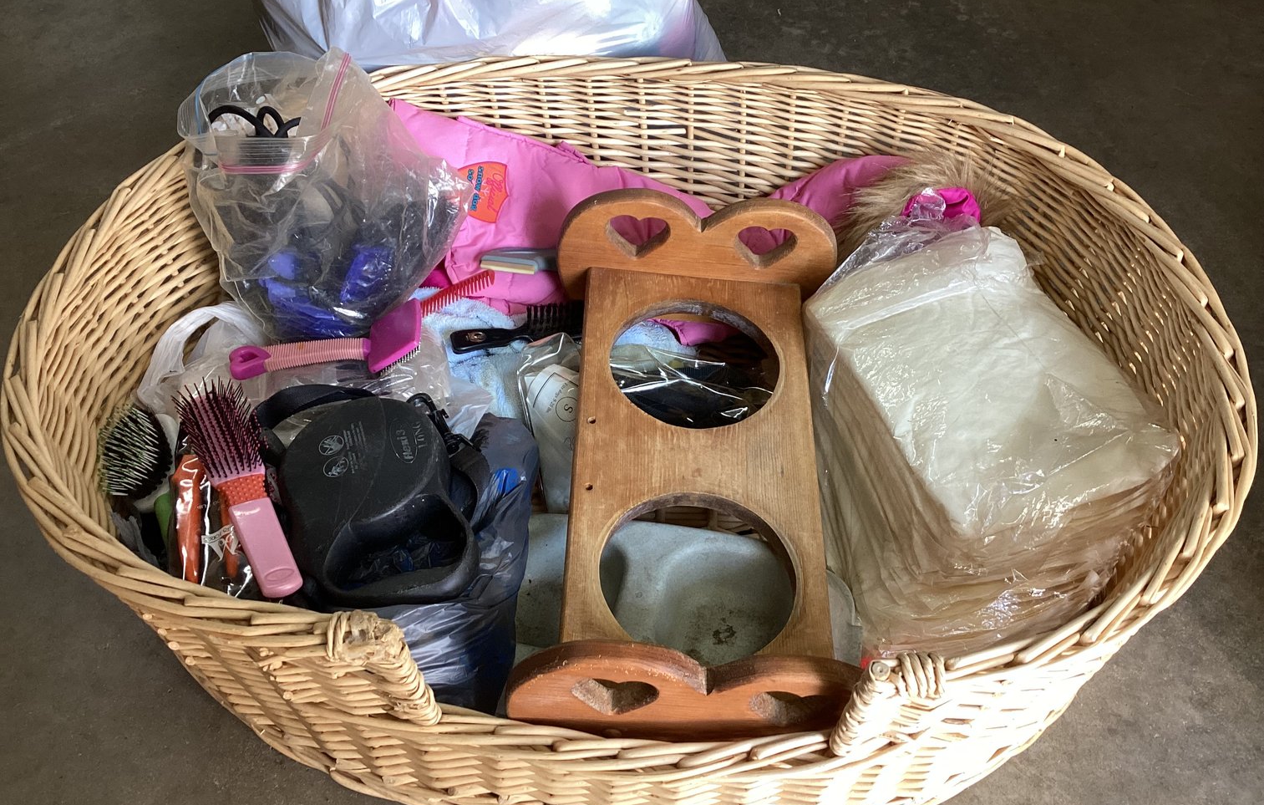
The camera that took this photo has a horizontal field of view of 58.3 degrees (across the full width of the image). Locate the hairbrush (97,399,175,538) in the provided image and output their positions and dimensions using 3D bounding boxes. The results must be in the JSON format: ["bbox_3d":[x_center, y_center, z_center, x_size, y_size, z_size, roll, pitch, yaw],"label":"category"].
[{"bbox_3d":[-0.411,0.072,0.956,0.055,0.180,0.065,-4,29,-4],"label":"hairbrush"}]

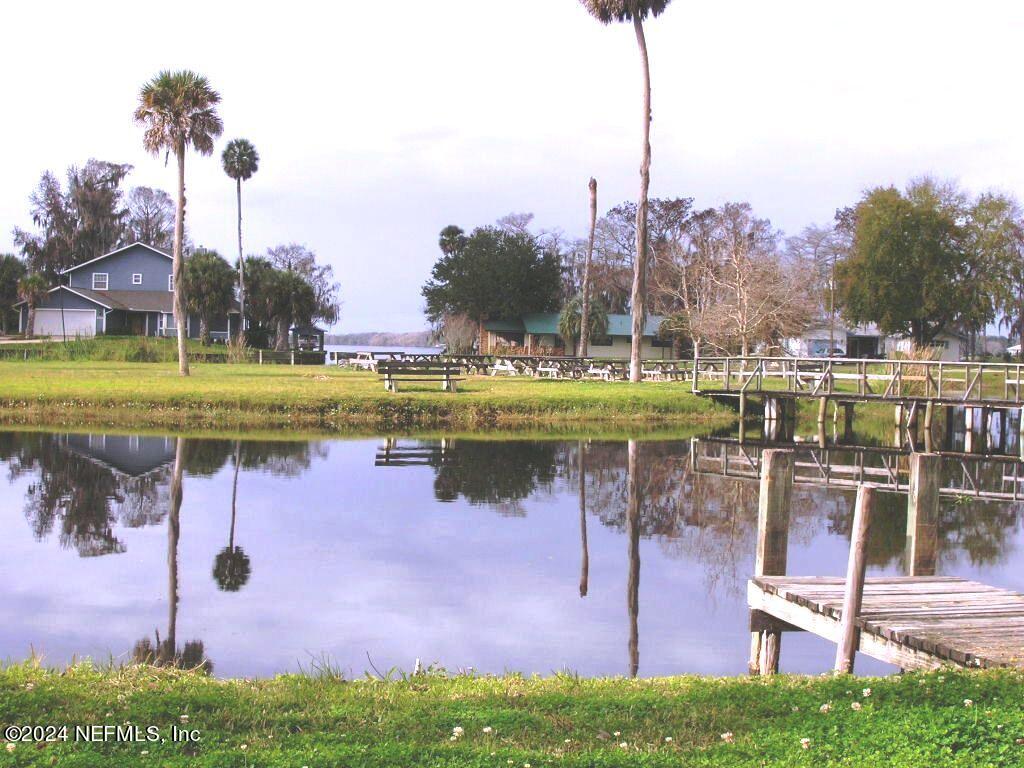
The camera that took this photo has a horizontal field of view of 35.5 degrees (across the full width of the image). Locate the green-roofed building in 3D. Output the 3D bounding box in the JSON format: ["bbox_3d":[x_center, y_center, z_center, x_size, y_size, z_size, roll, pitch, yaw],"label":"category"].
[{"bbox_3d":[6.102,-4.655,153.500,17.800,4.210,10.500,1,1,-4],"label":"green-roofed building"}]

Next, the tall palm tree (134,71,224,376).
[{"bbox_3d":[-11.032,-5.360,53.000,2.950,10.080,2.950,1,1,0],"label":"tall palm tree"}]

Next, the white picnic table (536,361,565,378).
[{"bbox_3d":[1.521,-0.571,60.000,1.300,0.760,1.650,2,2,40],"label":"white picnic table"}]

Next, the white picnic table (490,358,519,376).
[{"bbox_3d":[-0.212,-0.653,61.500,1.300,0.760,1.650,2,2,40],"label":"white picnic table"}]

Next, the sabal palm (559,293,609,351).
[{"bbox_3d":[5.371,-4.301,120.000,3.750,4.840,3.700,1,1,0],"label":"sabal palm"}]

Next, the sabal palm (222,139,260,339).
[{"bbox_3d":[-22.265,-11.831,131.000,3.150,16.510,3.100,1,1,0],"label":"sabal palm"}]

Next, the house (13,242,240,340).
[{"bbox_3d":[-33.400,-8.380,143.500,18.800,8.310,13.000,1,1,0],"label":"house"}]

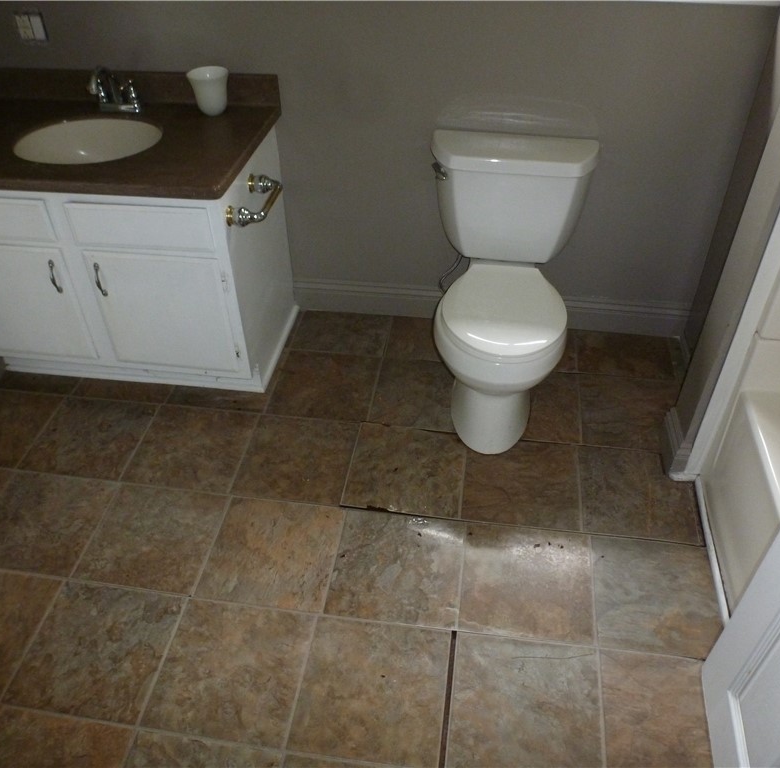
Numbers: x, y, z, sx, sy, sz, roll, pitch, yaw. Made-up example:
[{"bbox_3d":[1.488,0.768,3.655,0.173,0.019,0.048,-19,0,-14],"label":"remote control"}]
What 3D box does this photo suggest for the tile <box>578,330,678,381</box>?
[{"bbox_3d":[0.818,-0.100,2.497,0.335,0.010,0.246,5,42,8],"label":"tile"}]

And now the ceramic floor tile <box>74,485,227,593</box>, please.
[{"bbox_3d":[-0.633,0.409,1.897,0.323,0.010,0.323,5,41,6],"label":"ceramic floor tile"}]

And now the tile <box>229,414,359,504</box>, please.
[{"bbox_3d":[-0.264,0.221,2.110,0.323,0.010,0.323,5,41,6],"label":"tile"}]

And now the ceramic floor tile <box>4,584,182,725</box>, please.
[{"bbox_3d":[-0.677,0.619,1.657,0.323,0.010,0.323,5,41,6],"label":"ceramic floor tile"}]

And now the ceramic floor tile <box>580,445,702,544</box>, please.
[{"bbox_3d":[0.709,0.309,2.032,0.318,0.010,0.335,5,42,8],"label":"ceramic floor tile"}]

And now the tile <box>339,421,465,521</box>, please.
[{"bbox_3d":[0.052,0.253,2.118,0.335,0.010,0.335,5,42,8],"label":"tile"}]

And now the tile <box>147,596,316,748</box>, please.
[{"bbox_3d":[-0.363,0.664,1.663,0.335,0.010,0.335,5,42,8],"label":"tile"}]

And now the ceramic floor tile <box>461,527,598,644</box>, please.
[{"bbox_3d":[0.346,0.496,1.791,0.323,0.010,0.323,5,41,6],"label":"ceramic floor tile"}]

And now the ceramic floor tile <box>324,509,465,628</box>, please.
[{"bbox_3d":[0.021,0.462,1.791,0.318,0.012,0.312,5,42,7],"label":"ceramic floor tile"}]

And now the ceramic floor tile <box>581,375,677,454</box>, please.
[{"bbox_3d":[0.765,0.091,2.253,0.323,0.010,0.323,5,41,6],"label":"ceramic floor tile"}]

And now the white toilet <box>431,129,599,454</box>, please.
[{"bbox_3d":[0.333,-0.260,2.114,0.489,0.705,0.699,5,41,6],"label":"white toilet"}]

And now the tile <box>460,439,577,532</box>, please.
[{"bbox_3d":[0.370,0.277,1.991,0.317,0.012,0.315,5,42,7],"label":"tile"}]

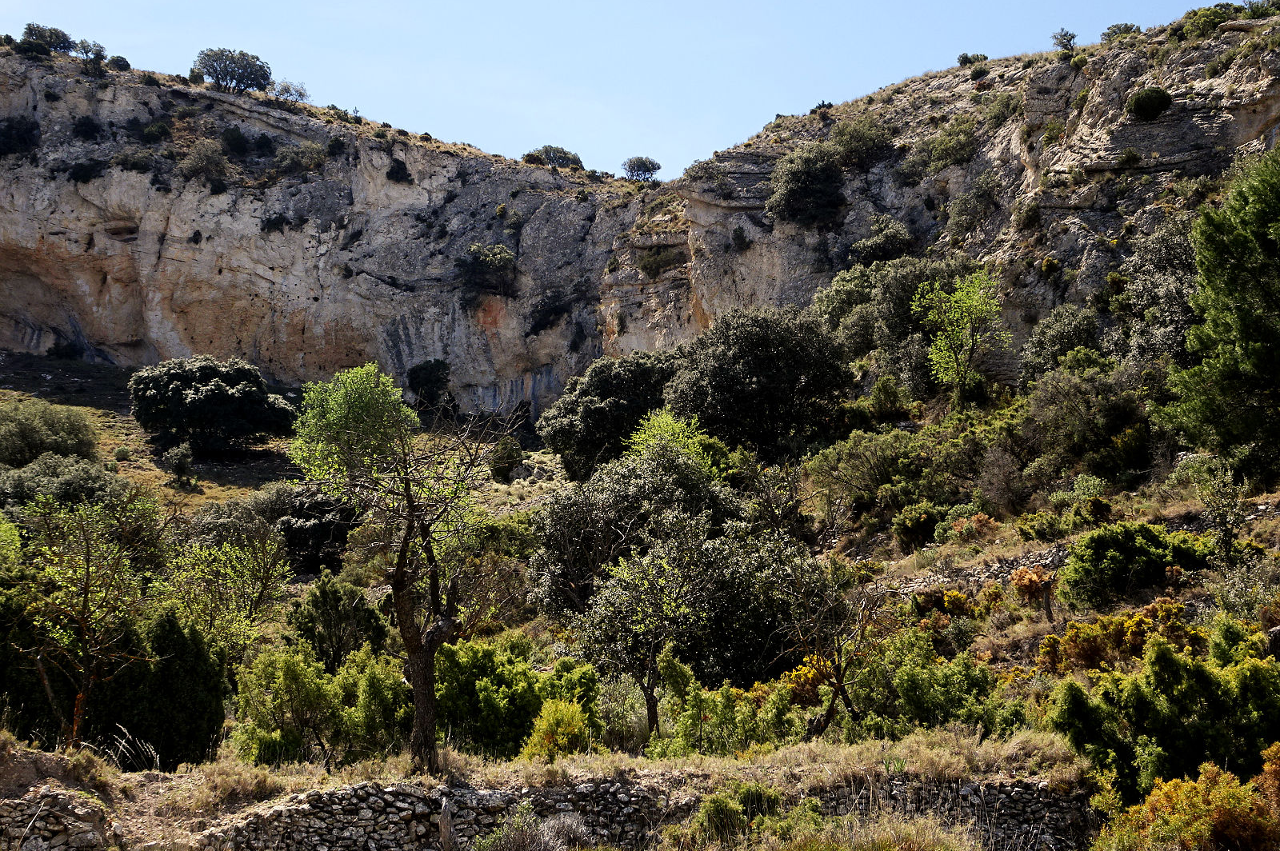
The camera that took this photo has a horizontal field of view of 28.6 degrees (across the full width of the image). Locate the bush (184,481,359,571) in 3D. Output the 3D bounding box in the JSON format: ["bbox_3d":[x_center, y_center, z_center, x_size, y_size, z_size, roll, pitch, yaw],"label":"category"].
[{"bbox_3d":[-8.793,2.494,60.000,3.960,2.130,3.170,0,-6,0],"label":"bush"}]

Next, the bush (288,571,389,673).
[{"bbox_3d":[-5.036,3.307,42.000,1.670,1.680,1.500,0,-6,0],"label":"bush"}]

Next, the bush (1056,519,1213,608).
[{"bbox_3d":[9.047,2.561,46.000,2.780,1.480,2.220,0,-6,0],"label":"bush"}]

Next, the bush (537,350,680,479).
[{"bbox_3d":[-0.965,-0.306,77.000,4.410,3.790,4.190,0,-6,0],"label":"bush"}]

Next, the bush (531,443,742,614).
[{"bbox_3d":[-0.068,2.222,49.000,4.090,3.580,3.480,0,-6,0],"label":"bush"}]

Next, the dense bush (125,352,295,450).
[{"bbox_3d":[-16.001,-0.822,94.000,6.240,3.350,5.310,0,-6,0],"label":"dense bush"}]

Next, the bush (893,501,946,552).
[{"bbox_3d":[5.891,2.129,53.000,1.140,1.020,1.080,0,-6,0],"label":"bush"}]

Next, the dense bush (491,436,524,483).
[{"bbox_3d":[-4.321,1.060,82.000,1.110,1.510,1.110,0,-6,0],"label":"dense bush"}]

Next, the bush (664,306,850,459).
[{"bbox_3d":[3.365,-1.188,72.000,5.330,4.220,4.790,0,-6,0],"label":"bush"}]

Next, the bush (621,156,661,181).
[{"bbox_3d":[0.033,-16.832,165.000,2.620,1.580,2.360,0,-6,0],"label":"bush"}]

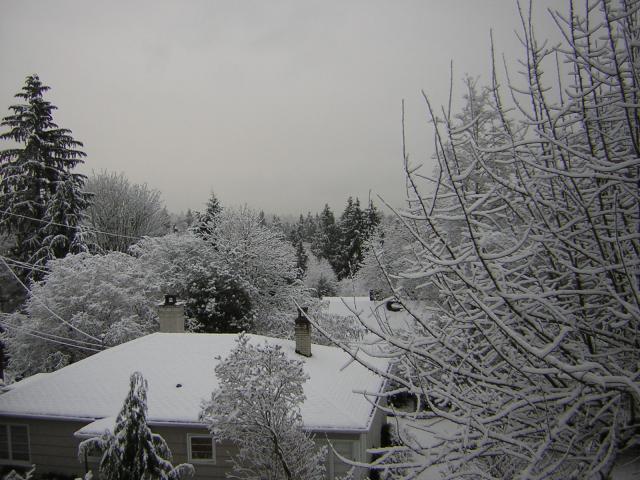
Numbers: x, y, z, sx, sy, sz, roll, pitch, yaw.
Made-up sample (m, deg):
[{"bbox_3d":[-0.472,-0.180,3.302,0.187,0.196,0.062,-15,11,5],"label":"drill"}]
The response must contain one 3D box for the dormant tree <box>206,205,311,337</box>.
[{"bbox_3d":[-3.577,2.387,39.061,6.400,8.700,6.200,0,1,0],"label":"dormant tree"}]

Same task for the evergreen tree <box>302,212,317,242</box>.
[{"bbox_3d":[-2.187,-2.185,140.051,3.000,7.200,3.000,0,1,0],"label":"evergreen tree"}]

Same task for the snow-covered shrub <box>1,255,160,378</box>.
[{"bbox_3d":[-11.854,3.919,33.047,7.700,6.600,7.000,0,1,0],"label":"snow-covered shrub"}]

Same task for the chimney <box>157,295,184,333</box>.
[{"bbox_3d":[-5.324,2.677,23.810,0.700,1.420,0.700,0,1,10],"label":"chimney"}]

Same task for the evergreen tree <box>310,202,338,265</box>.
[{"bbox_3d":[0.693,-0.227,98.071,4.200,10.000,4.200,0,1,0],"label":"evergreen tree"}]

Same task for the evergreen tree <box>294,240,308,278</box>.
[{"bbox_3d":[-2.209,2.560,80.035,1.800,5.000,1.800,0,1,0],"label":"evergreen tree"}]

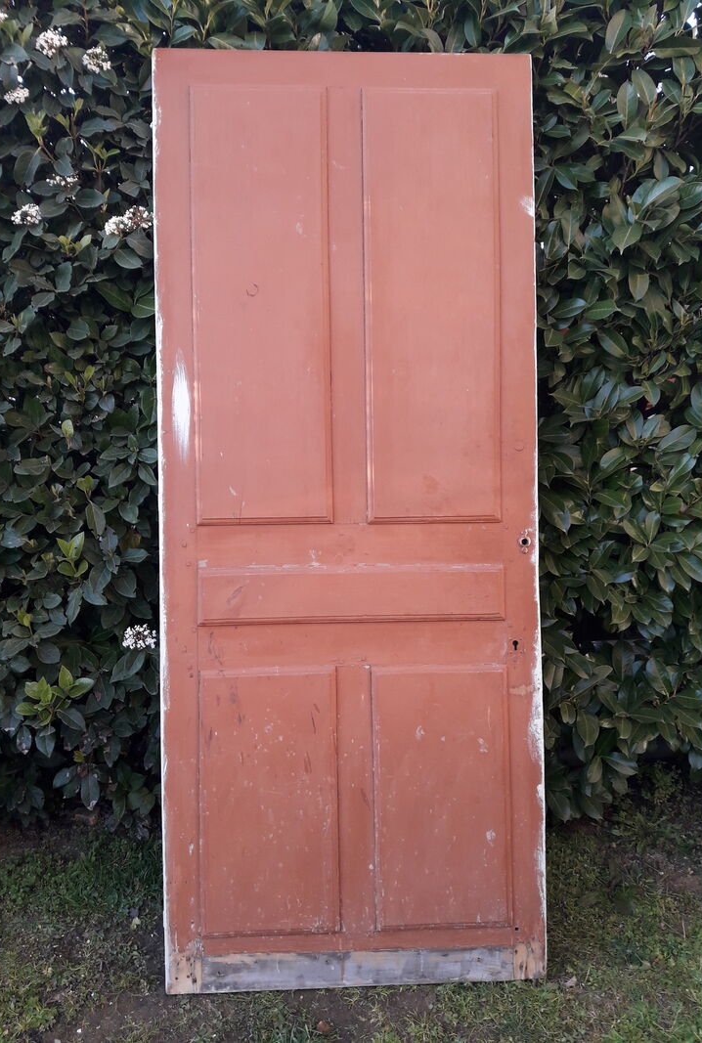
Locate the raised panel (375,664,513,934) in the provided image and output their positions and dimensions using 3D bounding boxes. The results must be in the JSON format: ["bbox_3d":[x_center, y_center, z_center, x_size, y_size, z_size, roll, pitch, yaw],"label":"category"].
[{"bbox_3d":[0.202,0.606,1.856,0.300,0.576,0.022,-1,0,-3],"label":"raised panel"}]

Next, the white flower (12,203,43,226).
[{"bbox_3d":[-0.784,-0.745,2.040,0.073,0.054,0.065,-1,7,-3],"label":"white flower"}]

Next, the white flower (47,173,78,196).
[{"bbox_3d":[-0.719,-0.840,2.100,0.075,0.056,0.065,-1,7,-3],"label":"white flower"}]

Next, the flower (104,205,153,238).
[{"bbox_3d":[-0.508,-0.687,1.930,0.114,0.069,0.090,-1,7,-3],"label":"flower"}]

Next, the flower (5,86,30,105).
[{"bbox_3d":[-0.800,-1.022,2.020,0.063,0.043,0.058,-1,7,-3],"label":"flower"}]

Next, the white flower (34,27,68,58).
[{"bbox_3d":[-0.725,-1.158,2.040,0.078,0.069,0.065,-1,7,-3],"label":"white flower"}]

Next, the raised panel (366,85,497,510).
[{"bbox_3d":[0.181,-0.477,1.871,0.300,0.964,0.020,-1,0,-3],"label":"raised panel"}]

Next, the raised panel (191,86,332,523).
[{"bbox_3d":[-0.194,-0.474,1.852,0.299,0.962,0.020,-1,0,-3],"label":"raised panel"}]

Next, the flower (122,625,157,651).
[{"bbox_3d":[-0.524,0.290,2.100,0.085,0.066,0.065,-1,7,-3],"label":"flower"}]

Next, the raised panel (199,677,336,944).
[{"bbox_3d":[-0.177,0.615,1.850,0.302,0.585,0.020,-1,0,-3],"label":"raised panel"}]

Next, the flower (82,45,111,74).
[{"bbox_3d":[-0.619,-1.121,2.050,0.069,0.069,0.065,-1,7,-3],"label":"flower"}]

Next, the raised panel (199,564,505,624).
[{"bbox_3d":[0.004,0.161,1.860,0.674,0.125,0.020,-1,0,-3],"label":"raised panel"}]

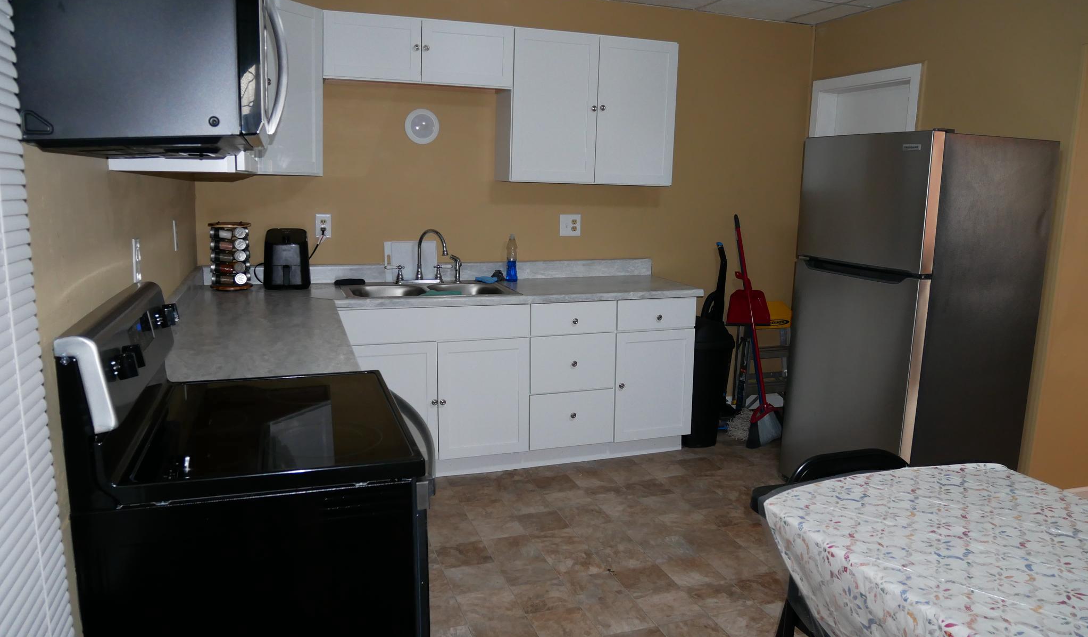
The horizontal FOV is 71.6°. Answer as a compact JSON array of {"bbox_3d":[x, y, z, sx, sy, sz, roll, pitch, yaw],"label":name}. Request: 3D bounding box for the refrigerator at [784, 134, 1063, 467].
[{"bbox_3d":[1.710,0.029,3.577,0.745,1.710,0.725,-3,11,-23],"label":"refrigerator"}]

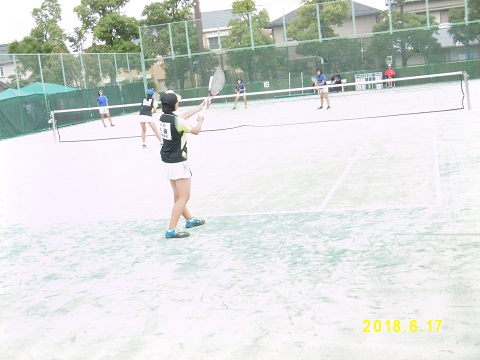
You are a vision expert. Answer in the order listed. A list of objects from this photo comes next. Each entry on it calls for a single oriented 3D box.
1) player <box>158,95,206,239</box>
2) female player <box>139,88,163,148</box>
[{"bbox_3d":[-0.641,-0.216,8.251,0.680,1.650,0.520,-12,11,-31],"label":"player"},{"bbox_3d":[-2.357,-1.636,18.547,0.600,1.550,0.580,-3,10,20],"label":"female player"}]

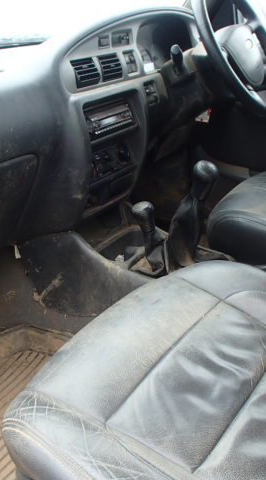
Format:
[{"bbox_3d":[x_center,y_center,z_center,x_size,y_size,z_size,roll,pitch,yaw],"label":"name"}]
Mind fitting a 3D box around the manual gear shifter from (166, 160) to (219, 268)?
[{"bbox_3d":[0.137,-0.051,1.167,0.120,0.255,0.090,10,27,34],"label":"manual gear shifter"}]

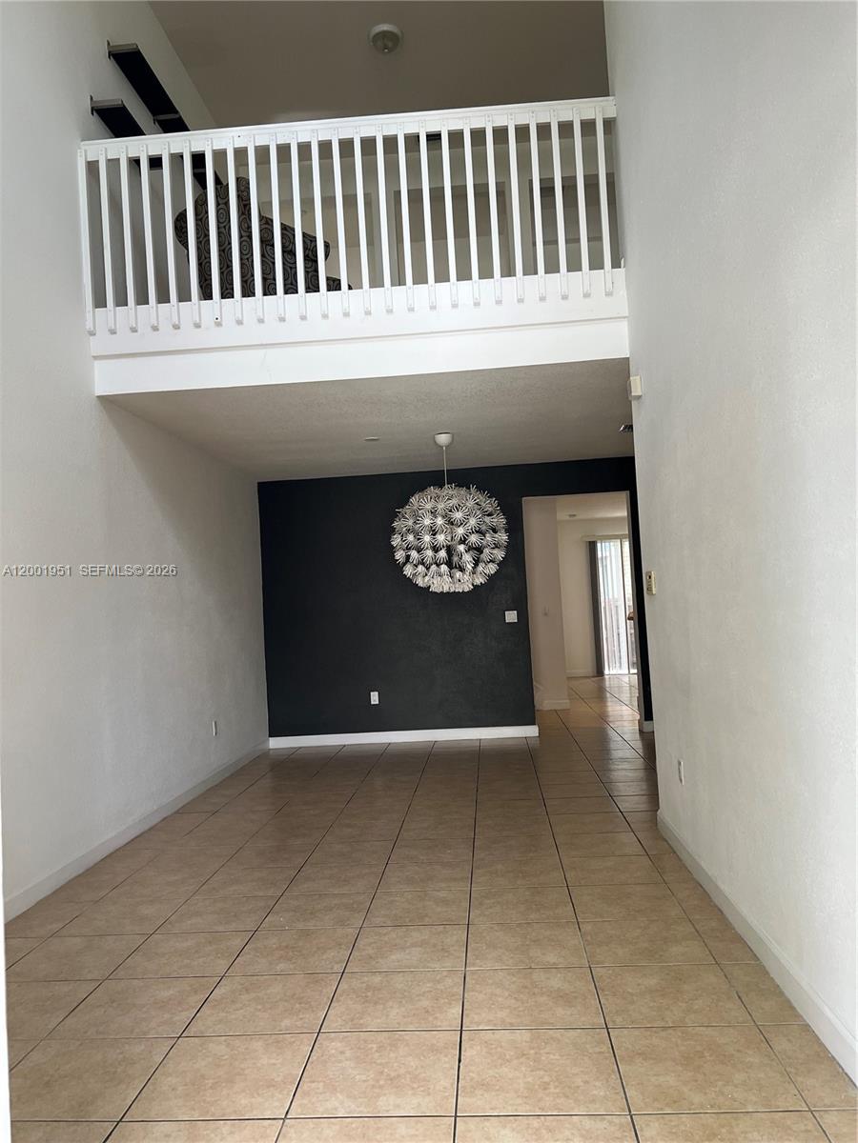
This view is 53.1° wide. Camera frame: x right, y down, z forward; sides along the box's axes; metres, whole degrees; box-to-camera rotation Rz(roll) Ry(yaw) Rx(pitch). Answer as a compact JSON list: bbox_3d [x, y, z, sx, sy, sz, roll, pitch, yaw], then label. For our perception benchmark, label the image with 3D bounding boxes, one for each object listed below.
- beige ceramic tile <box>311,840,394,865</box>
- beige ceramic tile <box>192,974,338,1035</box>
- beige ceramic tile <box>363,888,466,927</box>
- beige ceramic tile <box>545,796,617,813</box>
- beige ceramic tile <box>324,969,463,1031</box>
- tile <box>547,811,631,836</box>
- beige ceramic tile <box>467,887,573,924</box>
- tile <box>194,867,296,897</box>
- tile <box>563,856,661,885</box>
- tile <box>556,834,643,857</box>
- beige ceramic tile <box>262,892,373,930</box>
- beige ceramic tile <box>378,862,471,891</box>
[{"bbox_3d":[-0.427,1.573,4.773,0.450,0.010,0.450,-3,-3,4],"label":"beige ceramic tile"},{"bbox_3d":[-0.553,1.485,2.943,0.445,0.010,0.445,-3,-3,4],"label":"beige ceramic tile"},{"bbox_3d":[-0.043,1.496,3.808,0.445,0.010,0.445,-3,-3,4],"label":"beige ceramic tile"},{"bbox_3d":[0.991,1.532,5.582,0.450,0.010,0.450,-3,-3,4],"label":"beige ceramic tile"},{"bbox_3d":[-0.098,1.365,2.725,0.415,0.010,0.415,-3,-3,4],"label":"beige ceramic tile"},{"bbox_3d":[0.945,1.500,5.090,0.445,0.010,0.445,-3,-3,4],"label":"tile"},{"bbox_3d":[0.410,1.482,3.808,0.450,0.010,0.450,-3,-3,4],"label":"beige ceramic tile"},{"bbox_3d":[-0.911,1.580,4.353,0.450,0.010,0.450,-3,-3,4],"label":"tile"},{"bbox_3d":[0.894,1.475,4.228,0.450,0.010,0.450,-3,-3,4],"label":"tile"},{"bbox_3d":[0.914,1.481,4.643,0.445,0.010,0.445,-3,-3,4],"label":"tile"},{"bbox_3d":[-0.490,1.522,3.838,0.445,0.010,0.445,-3,-3,4],"label":"beige ceramic tile"},{"bbox_3d":[-0.011,1.417,3.980,0.415,0.010,0.415,-3,-3,4],"label":"beige ceramic tile"}]

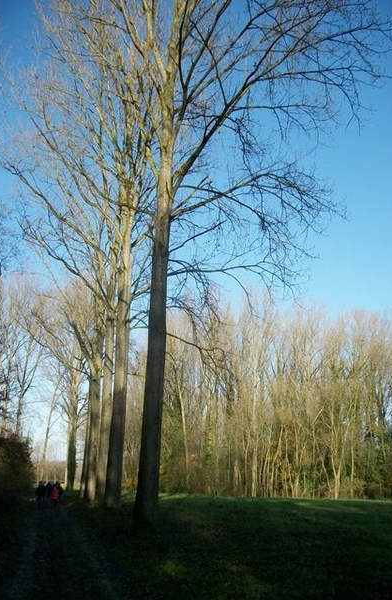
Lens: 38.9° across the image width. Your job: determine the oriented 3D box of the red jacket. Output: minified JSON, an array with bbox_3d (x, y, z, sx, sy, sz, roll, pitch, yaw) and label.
[{"bbox_3d":[-8.909,12.209,35.000,0.560,0.800,0.340,4,-19,-13],"label":"red jacket"}]

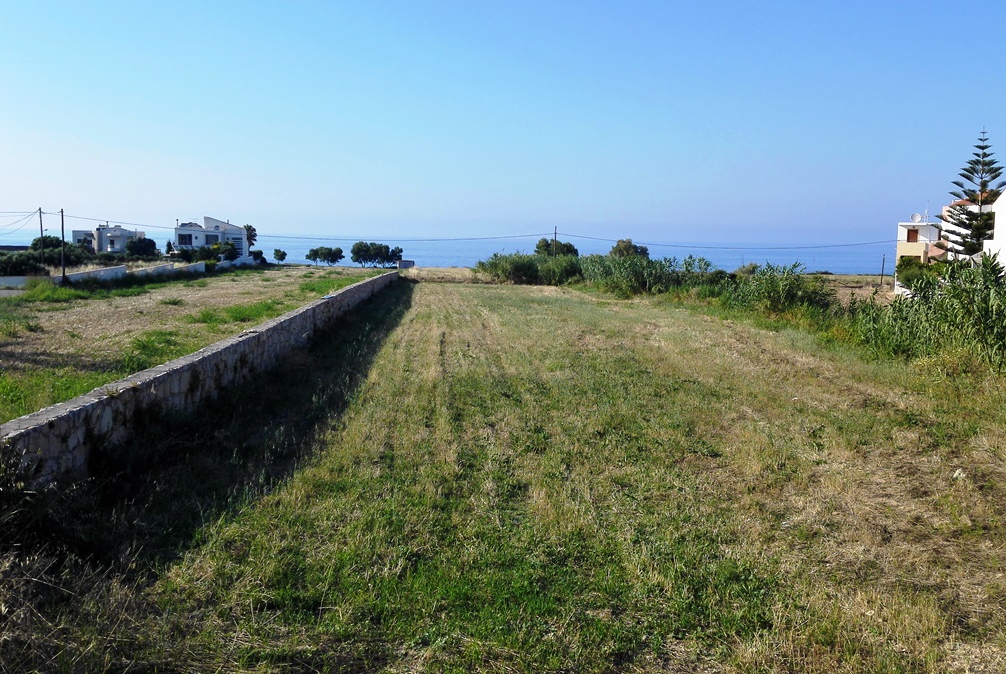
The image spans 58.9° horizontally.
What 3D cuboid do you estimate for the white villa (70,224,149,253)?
[{"bbox_3d":[-83.997,-20.672,190.347,14.800,6.270,10.500,-2,7,-23],"label":"white villa"}]

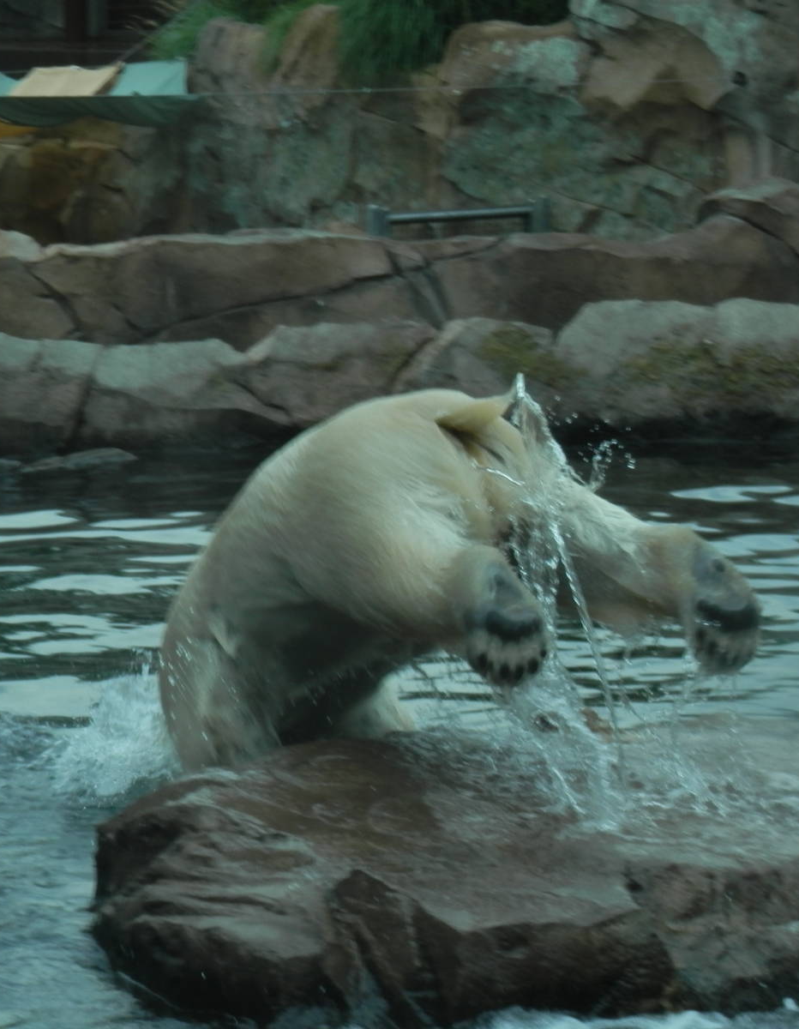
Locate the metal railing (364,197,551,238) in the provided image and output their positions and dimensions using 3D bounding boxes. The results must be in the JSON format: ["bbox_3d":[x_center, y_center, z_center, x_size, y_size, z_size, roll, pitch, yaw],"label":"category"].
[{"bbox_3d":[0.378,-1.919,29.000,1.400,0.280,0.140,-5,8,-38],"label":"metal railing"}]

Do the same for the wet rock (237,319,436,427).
[{"bbox_3d":[-0.356,-0.799,25.400,1.100,0.580,0.750,0,6,0],"label":"wet rock"}]

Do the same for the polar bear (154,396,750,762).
[{"bbox_3d":[0.188,0.219,14.000,1.650,1.220,0.950,4,8,34],"label":"polar bear"}]

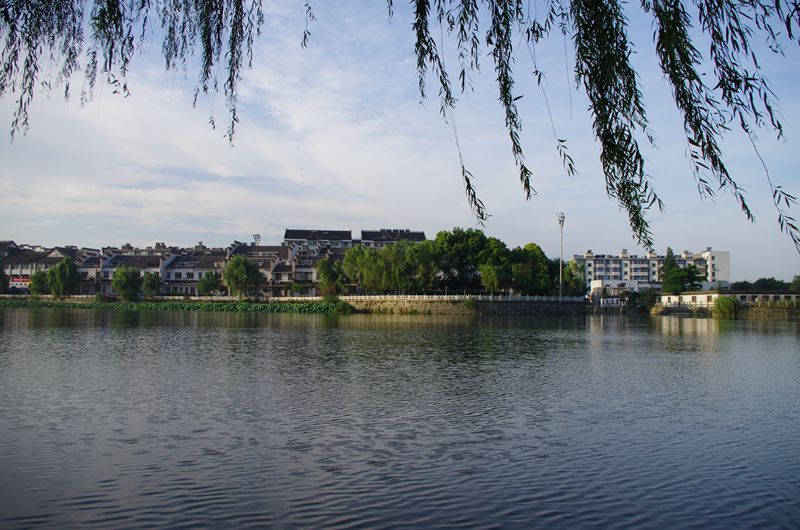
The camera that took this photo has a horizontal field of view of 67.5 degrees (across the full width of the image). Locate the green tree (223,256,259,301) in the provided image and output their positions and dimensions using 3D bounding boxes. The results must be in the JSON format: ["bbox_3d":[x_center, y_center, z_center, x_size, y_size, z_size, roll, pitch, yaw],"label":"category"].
[{"bbox_3d":[-37.057,3.039,140.000,8.884,10.989,8.884,0,-3,0],"label":"green tree"}]

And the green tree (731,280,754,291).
[{"bbox_3d":[101.812,7.729,178.000,7.134,6.242,7.134,0,-3,0],"label":"green tree"}]

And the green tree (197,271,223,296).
[{"bbox_3d":[-46.766,4.726,147.000,6.383,6.751,6.383,0,-3,0],"label":"green tree"}]

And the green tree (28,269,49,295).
[{"bbox_3d":[-89.350,4.450,148.000,4.940,7.170,4.790,0,-3,0],"label":"green tree"}]

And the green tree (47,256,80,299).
[{"bbox_3d":[-83.170,3.150,148.000,8.400,10.500,8.150,0,-3,0],"label":"green tree"}]

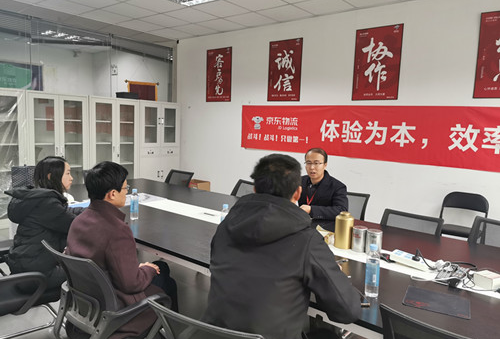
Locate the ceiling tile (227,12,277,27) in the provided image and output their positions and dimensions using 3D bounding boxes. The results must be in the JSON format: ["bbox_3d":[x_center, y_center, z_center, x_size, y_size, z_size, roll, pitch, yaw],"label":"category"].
[{"bbox_3d":[0.009,-2.184,5.679,0.606,0.020,0.616,8,8,39],"label":"ceiling tile"}]

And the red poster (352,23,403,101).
[{"bbox_3d":[1.591,-1.323,4.899,0.593,0.896,0.020,7,8,38],"label":"red poster"}]

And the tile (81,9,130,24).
[{"bbox_3d":[-2.132,-2.296,5.872,0.521,0.020,0.606,8,8,39],"label":"tile"}]

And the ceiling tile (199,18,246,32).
[{"bbox_3d":[-0.469,-2.261,6.102,0.606,0.015,0.629,7,8,38],"label":"ceiling tile"}]

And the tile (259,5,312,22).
[{"bbox_3d":[0.472,-2.142,5.348,0.606,0.015,0.629,7,8,38],"label":"tile"}]

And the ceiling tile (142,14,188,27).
[{"bbox_3d":[-1.312,-2.274,5.979,0.606,0.020,0.606,8,8,39],"label":"ceiling tile"}]

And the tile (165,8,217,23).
[{"bbox_3d":[-0.847,-2.211,5.595,0.606,0.020,0.606,8,8,39],"label":"tile"}]

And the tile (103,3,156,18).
[{"bbox_3d":[-1.709,-2.245,5.530,0.606,0.015,0.606,7,8,38],"label":"tile"}]

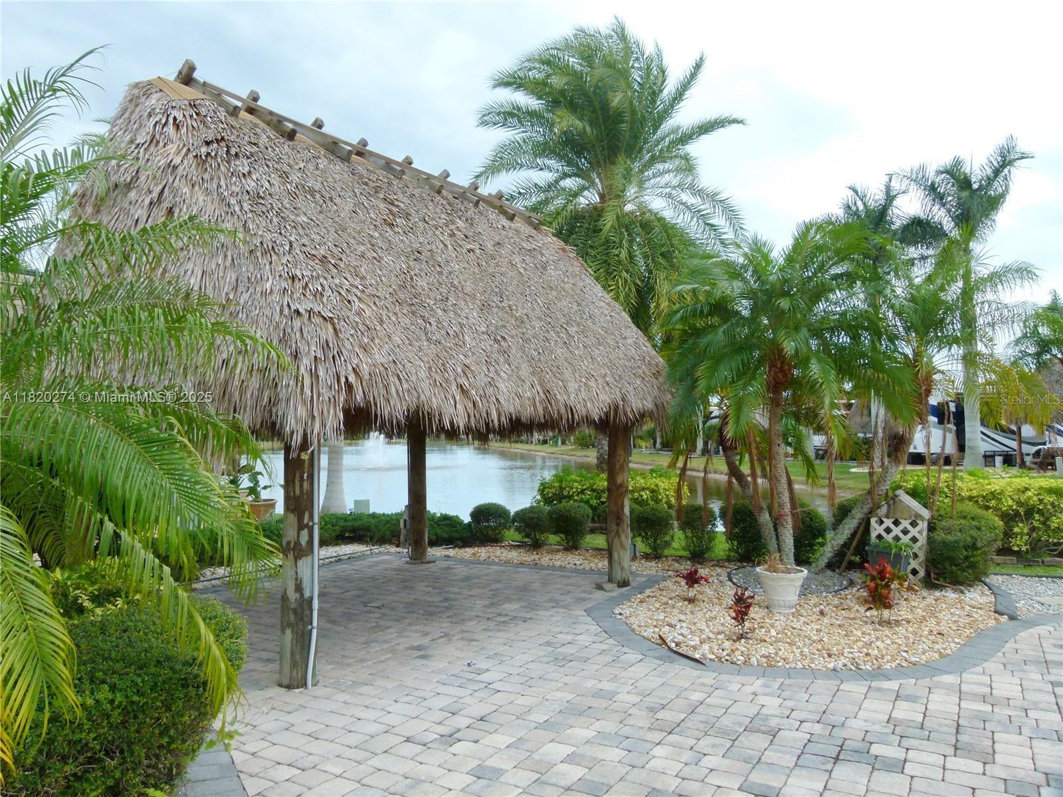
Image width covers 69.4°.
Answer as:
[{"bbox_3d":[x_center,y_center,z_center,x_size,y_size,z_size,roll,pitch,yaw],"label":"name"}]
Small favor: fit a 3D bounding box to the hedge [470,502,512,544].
[{"bbox_3d":[-0.608,1.838,11.375,0.620,0.590,0.600,0,-3,-3],"label":"hedge"}]

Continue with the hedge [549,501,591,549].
[{"bbox_3d":[0.547,1.759,10.660,0.585,0.640,0.585,0,-3,3],"label":"hedge"}]

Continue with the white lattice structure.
[{"bbox_3d":[3.796,1.421,7.987,0.540,0.920,0.450,-1,-3,28],"label":"white lattice structure"}]

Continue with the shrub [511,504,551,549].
[{"bbox_3d":[0.005,1.665,10.030,0.500,0.518,0.500,0,-2,0],"label":"shrub"}]

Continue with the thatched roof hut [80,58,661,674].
[{"bbox_3d":[-1.373,-0.269,7.403,3.580,4.410,4.940,-2,-3,36],"label":"thatched roof hut"}]

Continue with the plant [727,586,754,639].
[{"bbox_3d":[1.547,1.561,5.673,0.215,0.390,0.215,-1,-3,15],"label":"plant"}]

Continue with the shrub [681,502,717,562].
[{"bbox_3d":[2.001,1.563,9.145,0.440,0.659,0.460,-1,-2,21],"label":"shrub"}]

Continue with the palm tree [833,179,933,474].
[{"bbox_3d":[12.477,-2.608,27.112,3.700,10.296,3.600,-1,-2,24],"label":"palm tree"}]

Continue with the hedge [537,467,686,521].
[{"bbox_3d":[1.217,1.544,11.702,2.100,0.921,0.950,-1,-2,21],"label":"hedge"}]

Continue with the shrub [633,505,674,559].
[{"bbox_3d":[1.574,1.682,9.878,0.530,0.680,0.530,0,-3,9],"label":"shrub"}]

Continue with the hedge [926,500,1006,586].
[{"bbox_3d":[4.489,1.469,8.009,0.810,0.820,0.780,-1,-3,29],"label":"hedge"}]

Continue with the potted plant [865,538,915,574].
[{"bbox_3d":[3.310,1.463,7.102,0.420,0.305,0.270,-1,-3,35],"label":"potted plant"}]

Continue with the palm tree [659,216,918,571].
[{"bbox_3d":[2.749,-0.011,8.129,2.500,3.731,2.400,-1,-2,19],"label":"palm tree"}]

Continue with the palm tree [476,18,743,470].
[{"bbox_3d":[1.350,-2.222,13.189,4.500,8.716,4.500,0,-2,0],"label":"palm tree"}]

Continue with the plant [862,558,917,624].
[{"bbox_3d":[2.829,1.527,6.072,0.420,0.508,0.380,-1,-2,25],"label":"plant"}]

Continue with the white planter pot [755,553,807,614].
[{"bbox_3d":[2.149,1.567,6.599,0.440,0.480,0.440,-1,-3,18],"label":"white planter pot"}]

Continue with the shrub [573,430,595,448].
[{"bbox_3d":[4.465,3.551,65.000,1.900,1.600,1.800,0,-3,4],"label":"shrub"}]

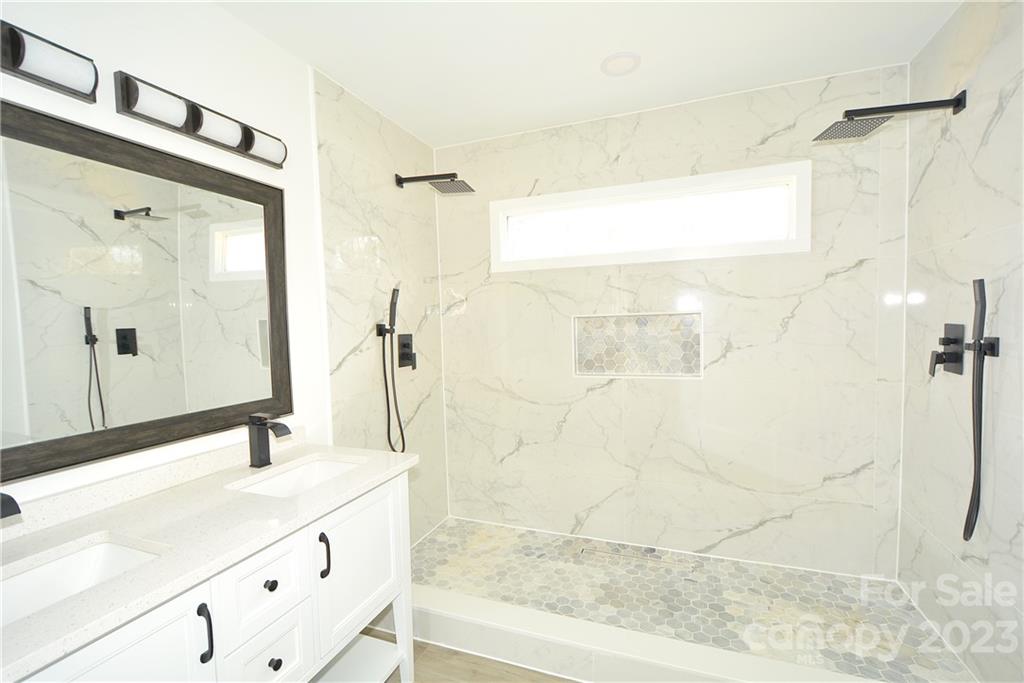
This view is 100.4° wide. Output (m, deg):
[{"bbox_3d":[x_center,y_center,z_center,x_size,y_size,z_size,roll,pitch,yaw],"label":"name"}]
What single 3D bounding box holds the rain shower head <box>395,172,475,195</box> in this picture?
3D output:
[{"bbox_3d":[-0.442,-0.903,2.398,0.432,0.107,0.200,-1,3,16],"label":"rain shower head"}]

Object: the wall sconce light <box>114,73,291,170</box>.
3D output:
[{"bbox_3d":[-0.987,-0.715,1.433,0.070,0.110,0.540,0,3,20],"label":"wall sconce light"}]

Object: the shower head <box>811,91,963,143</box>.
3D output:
[{"bbox_3d":[1.515,-0.920,1.721,0.435,0.100,0.200,-1,3,17],"label":"shower head"}]

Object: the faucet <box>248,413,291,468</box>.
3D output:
[{"bbox_3d":[-0.843,0.345,1.480,0.152,0.178,0.050,0,3,20],"label":"faucet"}]

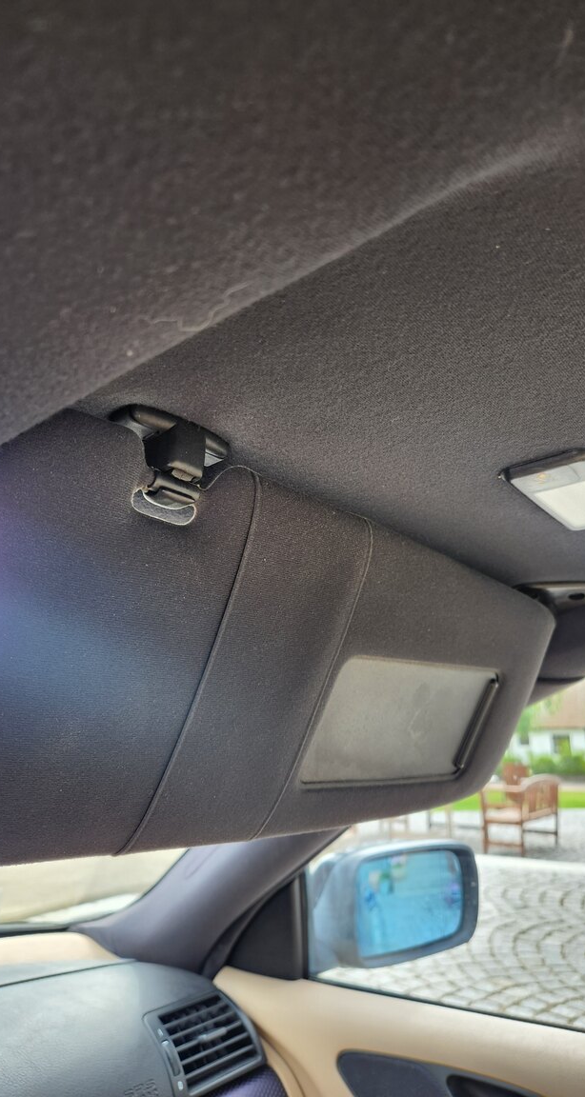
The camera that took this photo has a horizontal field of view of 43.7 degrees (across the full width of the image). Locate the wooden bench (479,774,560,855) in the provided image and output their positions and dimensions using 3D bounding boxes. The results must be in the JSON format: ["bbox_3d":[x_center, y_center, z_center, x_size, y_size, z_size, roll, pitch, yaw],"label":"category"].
[{"bbox_3d":[2.880,3.291,9.131,0.590,0.890,1.360,-11,-19,34],"label":"wooden bench"}]

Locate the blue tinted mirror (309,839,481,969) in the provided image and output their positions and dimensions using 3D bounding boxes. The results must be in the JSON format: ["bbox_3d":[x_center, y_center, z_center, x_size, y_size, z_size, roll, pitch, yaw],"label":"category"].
[{"bbox_3d":[0.131,0.454,0.949,0.220,0.130,0.110,10,-19,-33],"label":"blue tinted mirror"}]

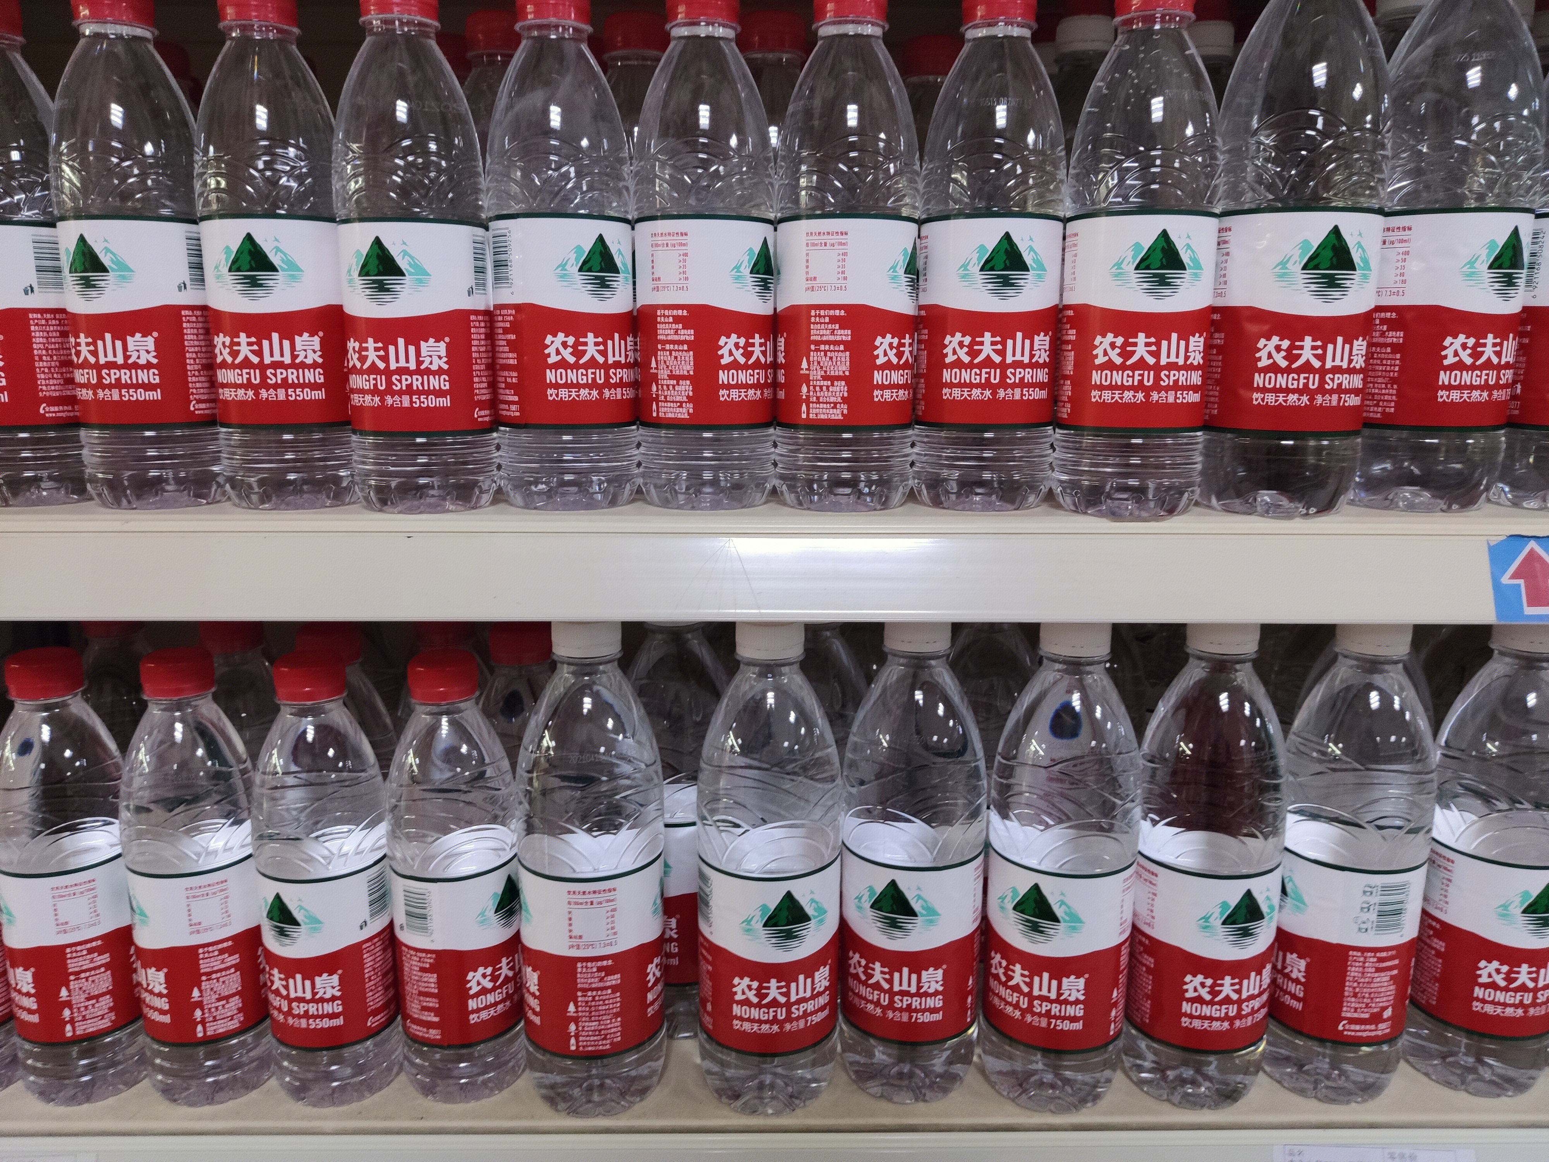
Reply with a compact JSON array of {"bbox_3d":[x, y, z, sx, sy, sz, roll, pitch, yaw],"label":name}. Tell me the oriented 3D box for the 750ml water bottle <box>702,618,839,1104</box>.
[{"bbox_3d":[-0.002,0.140,0.584,0.071,0.254,0.071,0,12,0],"label":"750ml water bottle"}]

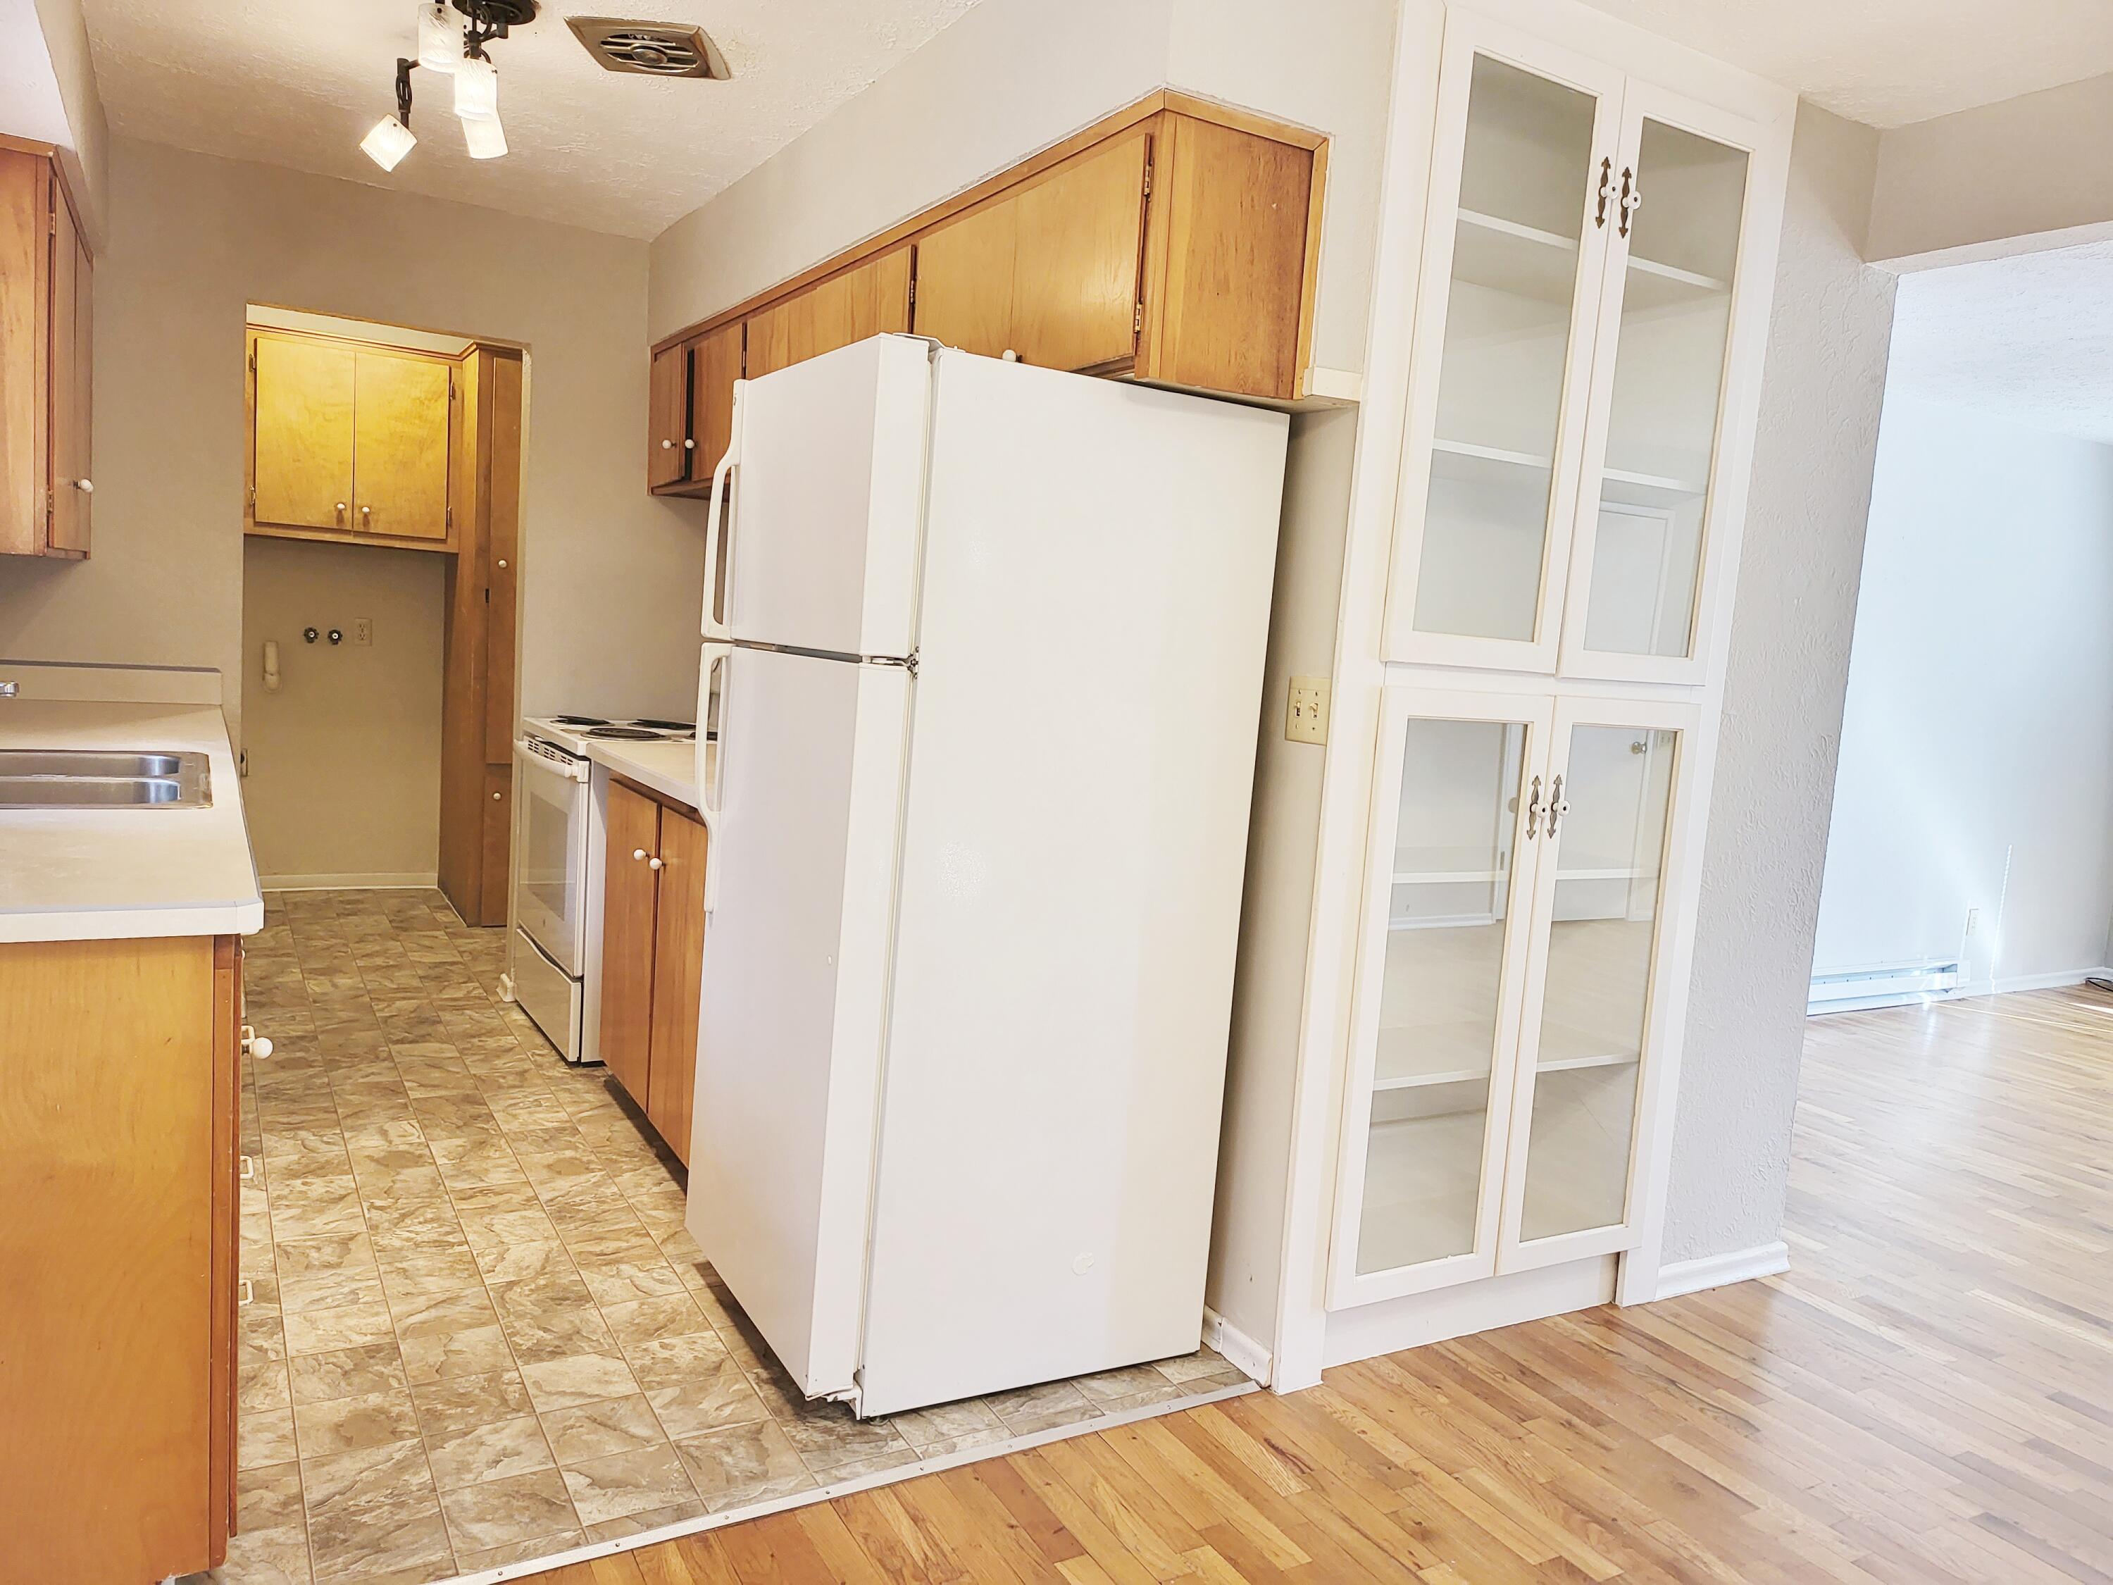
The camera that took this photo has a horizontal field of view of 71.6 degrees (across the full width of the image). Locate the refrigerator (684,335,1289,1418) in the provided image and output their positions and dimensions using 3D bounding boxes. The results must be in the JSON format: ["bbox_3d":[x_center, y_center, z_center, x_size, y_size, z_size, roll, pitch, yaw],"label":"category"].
[{"bbox_3d":[-0.188,0.133,2.690,0.789,1.710,0.701,1,7,-29],"label":"refrigerator"}]

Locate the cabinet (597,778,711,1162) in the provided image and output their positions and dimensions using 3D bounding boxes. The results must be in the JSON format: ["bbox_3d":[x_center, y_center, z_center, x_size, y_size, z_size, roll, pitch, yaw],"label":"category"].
[{"bbox_3d":[-0.700,0.408,3.675,0.624,0.870,1.117,0,7,-30],"label":"cabinet"}]

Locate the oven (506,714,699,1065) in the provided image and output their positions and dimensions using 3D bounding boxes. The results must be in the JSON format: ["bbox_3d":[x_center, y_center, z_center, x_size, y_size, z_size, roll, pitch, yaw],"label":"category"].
[{"bbox_3d":[-1.233,0.217,4.463,0.714,1.000,0.775,0,7,-30],"label":"oven"}]

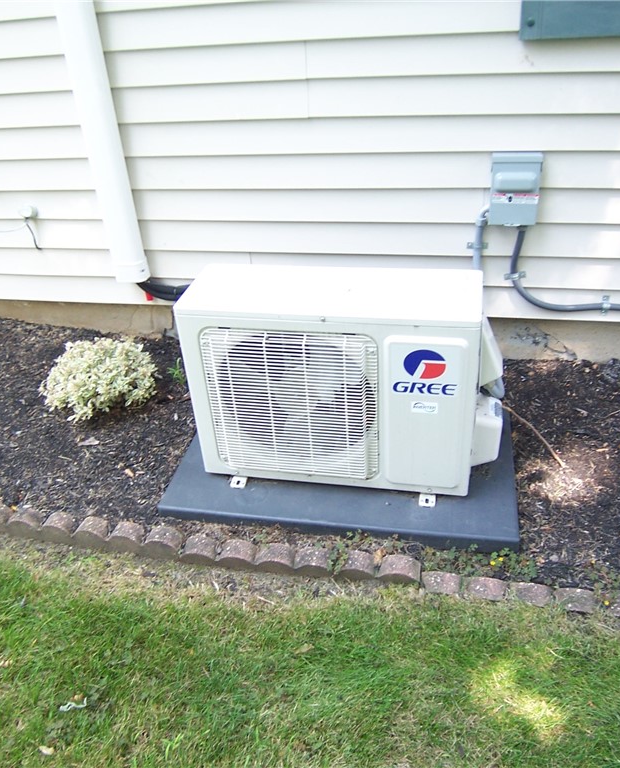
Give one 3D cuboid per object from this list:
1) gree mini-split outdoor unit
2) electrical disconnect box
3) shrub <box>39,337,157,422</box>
[{"bbox_3d":[0.094,-0.007,1.781,0.773,0.527,0.283,4,35,13],"label":"gree mini-split outdoor unit"},{"bbox_3d":[0.569,-0.543,1.881,0.130,0.194,0.076,4,35,13],"label":"electrical disconnect box"},{"bbox_3d":[-0.693,-0.030,2.210,0.382,0.220,0.353,4,35,13],"label":"shrub"}]

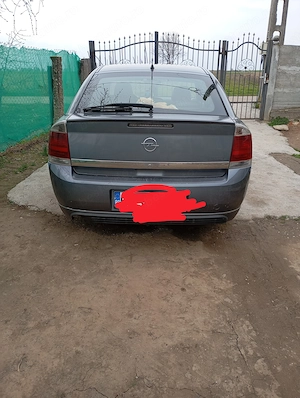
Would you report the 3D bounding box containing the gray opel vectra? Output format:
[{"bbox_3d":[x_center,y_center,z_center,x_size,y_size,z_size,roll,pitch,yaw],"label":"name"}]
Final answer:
[{"bbox_3d":[0.050,-1.094,4.516,1.800,1.460,4.600,1,22,2],"label":"gray opel vectra"}]

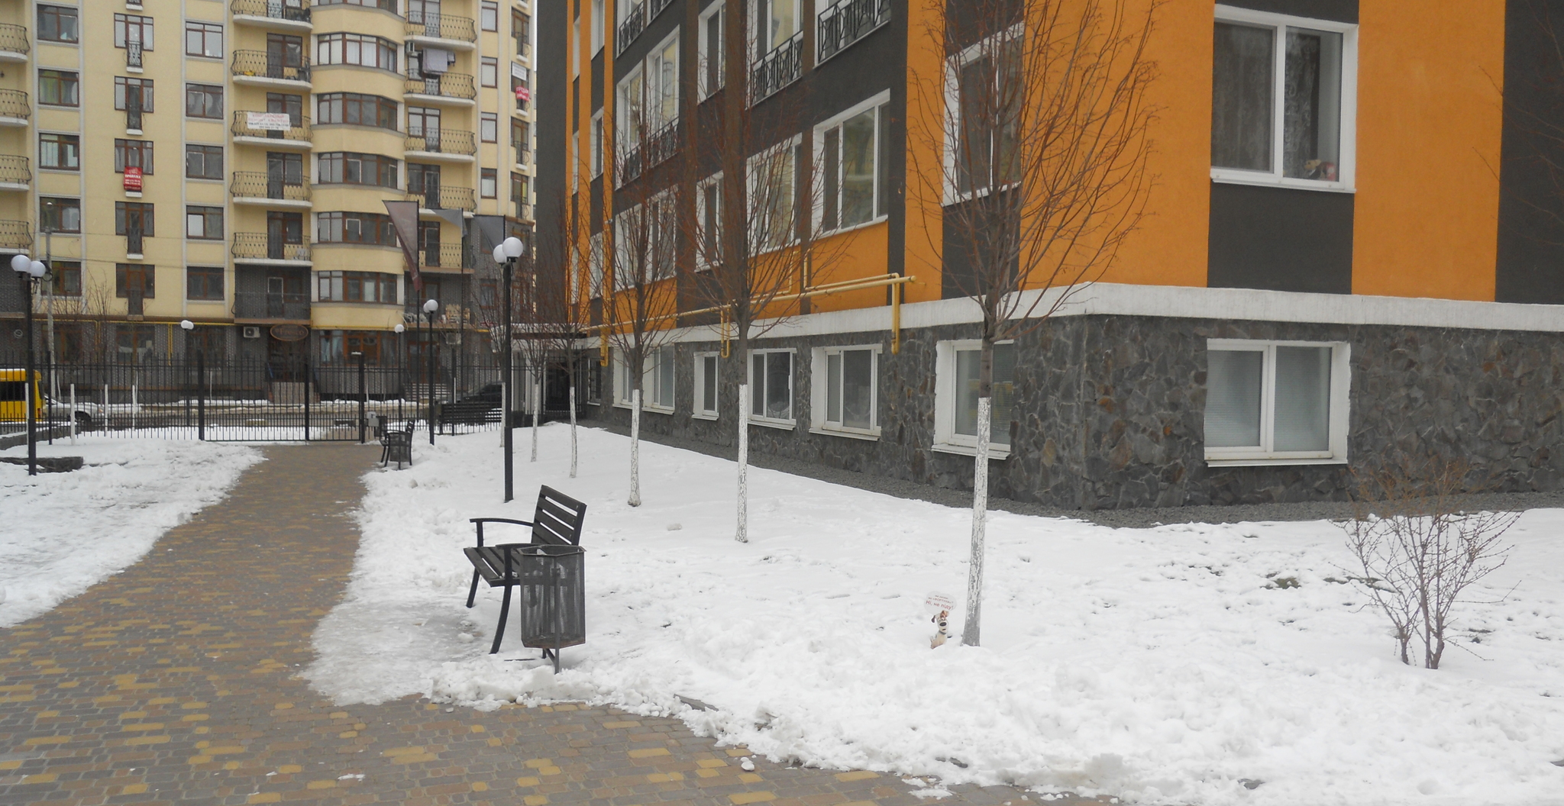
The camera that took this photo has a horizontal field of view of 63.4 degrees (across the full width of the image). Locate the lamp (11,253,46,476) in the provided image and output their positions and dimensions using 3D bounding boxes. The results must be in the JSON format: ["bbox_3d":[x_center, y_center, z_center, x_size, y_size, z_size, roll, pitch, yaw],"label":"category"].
[{"bbox_3d":[-10.634,-0.524,17.963,0.260,3.100,1.100,0,1,-19],"label":"lamp"}]

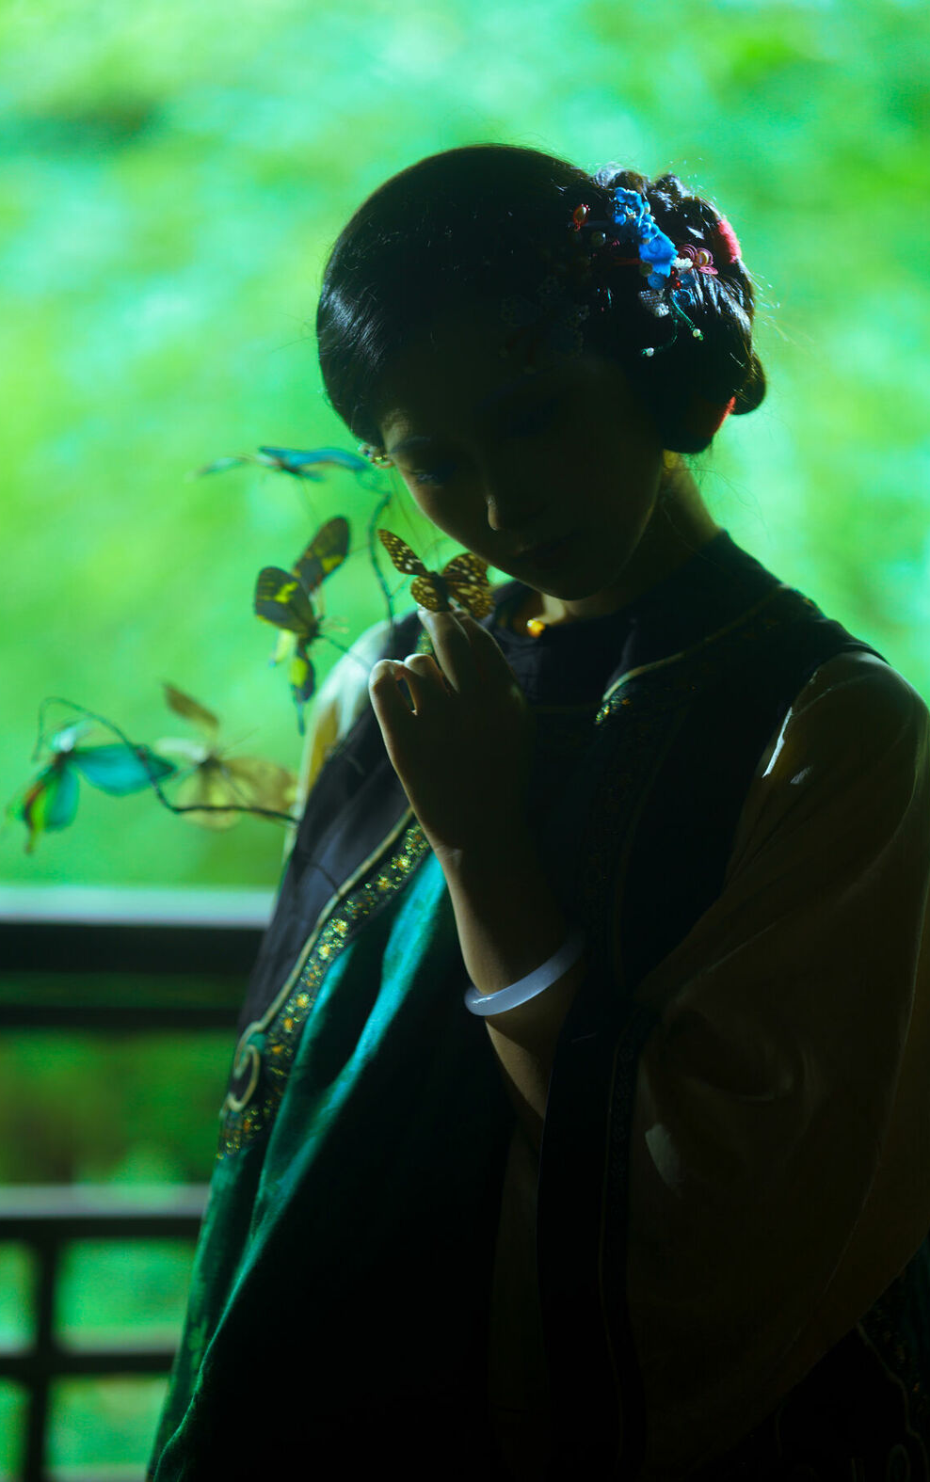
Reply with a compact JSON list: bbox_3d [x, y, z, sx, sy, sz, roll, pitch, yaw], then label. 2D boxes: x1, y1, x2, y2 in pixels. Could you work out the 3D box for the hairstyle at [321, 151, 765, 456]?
[{"bbox_3d":[0.042,-0.238,1.960,0.220,0.190,0.205,-26,20,15],"label":"hairstyle"}]

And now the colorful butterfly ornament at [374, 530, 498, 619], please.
[{"bbox_3d":[-0.014,-0.091,1.890,0.065,0.048,0.025,-6,-21,1],"label":"colorful butterfly ornament"}]

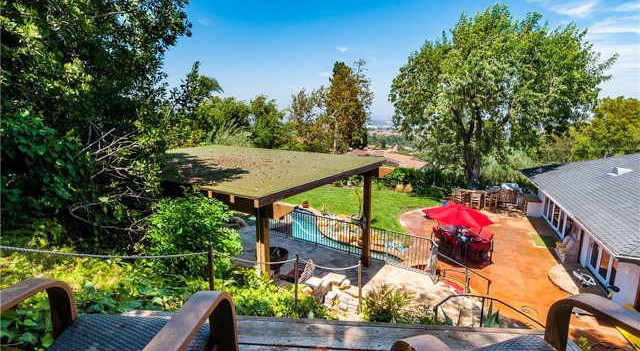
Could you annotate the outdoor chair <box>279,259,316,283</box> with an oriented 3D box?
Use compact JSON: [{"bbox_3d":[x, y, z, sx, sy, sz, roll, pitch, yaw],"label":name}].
[{"bbox_3d":[-0.699,2.909,9.975,0.950,0.800,0.720,7,13,32],"label":"outdoor chair"}]

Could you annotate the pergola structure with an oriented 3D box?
[{"bbox_3d":[-2.587,1.405,9.916,7.600,3.778,5.600,7,13,32],"label":"pergola structure"}]

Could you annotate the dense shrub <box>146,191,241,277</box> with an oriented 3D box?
[{"bbox_3d":[-2.060,1.020,5.594,1.550,1.630,1.450,-4,11,-21],"label":"dense shrub"}]

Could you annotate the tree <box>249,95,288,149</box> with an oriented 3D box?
[{"bbox_3d":[-4.650,-3.115,28.922,3.800,8.050,3.800,-2,11,-9],"label":"tree"}]

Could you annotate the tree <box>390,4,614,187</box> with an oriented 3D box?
[{"bbox_3d":[12.400,-5.018,23.477,14.200,13.800,13.200,5,12,27],"label":"tree"}]

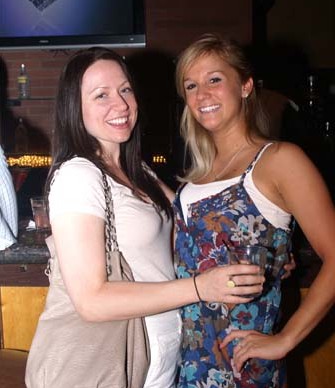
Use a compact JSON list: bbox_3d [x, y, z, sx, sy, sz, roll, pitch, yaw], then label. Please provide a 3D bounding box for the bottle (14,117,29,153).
[{"bbox_3d":[-1.185,-0.474,4.750,0.100,0.295,0.095,-2,4,-6],"label":"bottle"}]

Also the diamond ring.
[{"bbox_3d":[0.135,0.189,1.228,0.020,0.020,0.022,-1,4,-3],"label":"diamond ring"}]

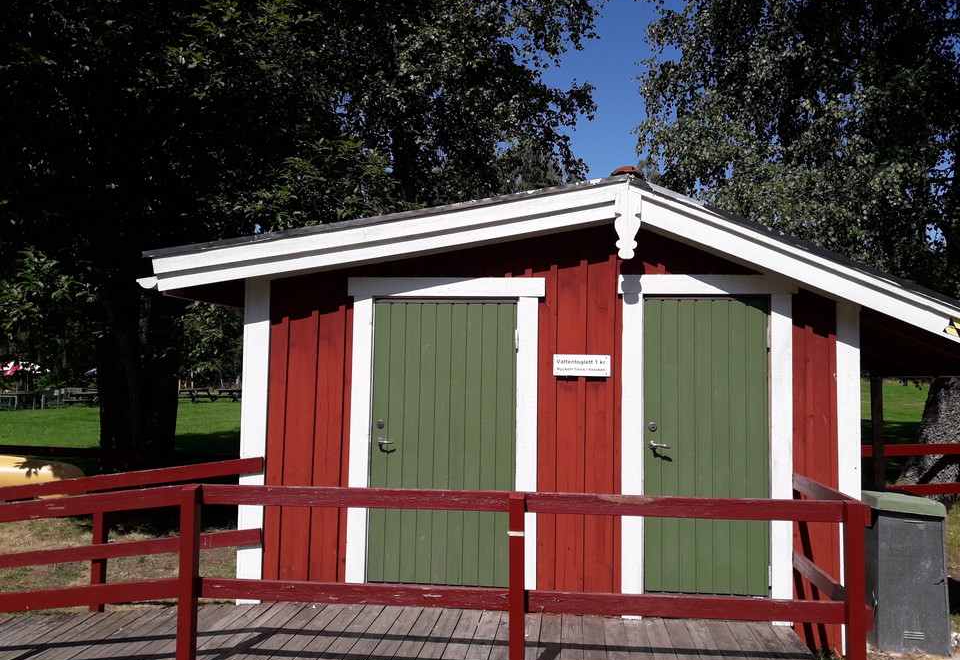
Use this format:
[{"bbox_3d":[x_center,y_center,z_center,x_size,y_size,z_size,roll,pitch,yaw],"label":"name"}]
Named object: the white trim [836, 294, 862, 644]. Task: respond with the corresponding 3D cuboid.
[{"bbox_3d":[2.486,0.983,5.209,0.157,2.339,0.035,1,-3,5],"label":"white trim"}]

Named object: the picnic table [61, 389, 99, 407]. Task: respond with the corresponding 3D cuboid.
[{"bbox_3d":[-20.528,3.580,40.000,1.900,0.740,1.500,2,-4,-27],"label":"picnic table"}]

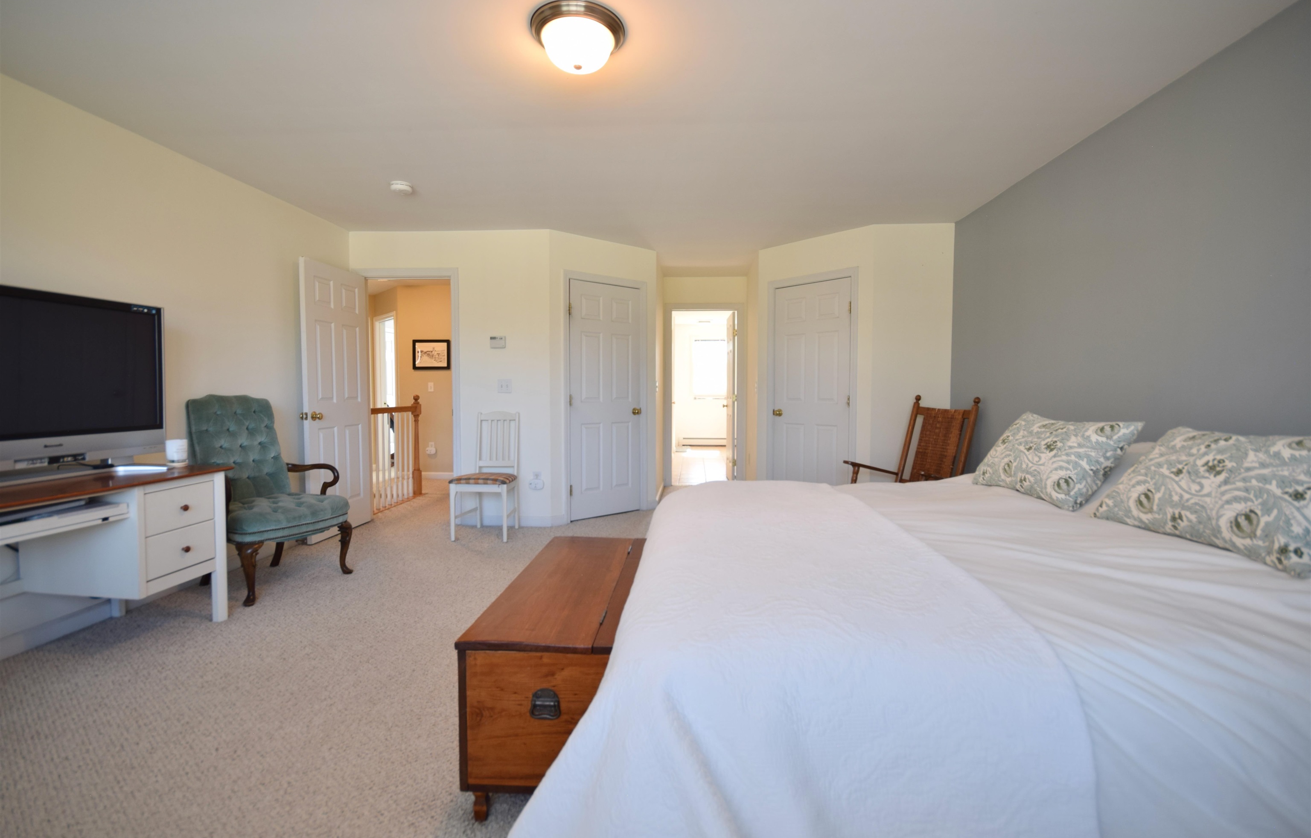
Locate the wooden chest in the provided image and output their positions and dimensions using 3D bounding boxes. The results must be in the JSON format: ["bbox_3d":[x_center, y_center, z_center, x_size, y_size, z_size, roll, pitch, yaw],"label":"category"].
[{"bbox_3d":[-0.245,0.782,1.895,0.465,0.470,1.030,0,3,4],"label":"wooden chest"}]

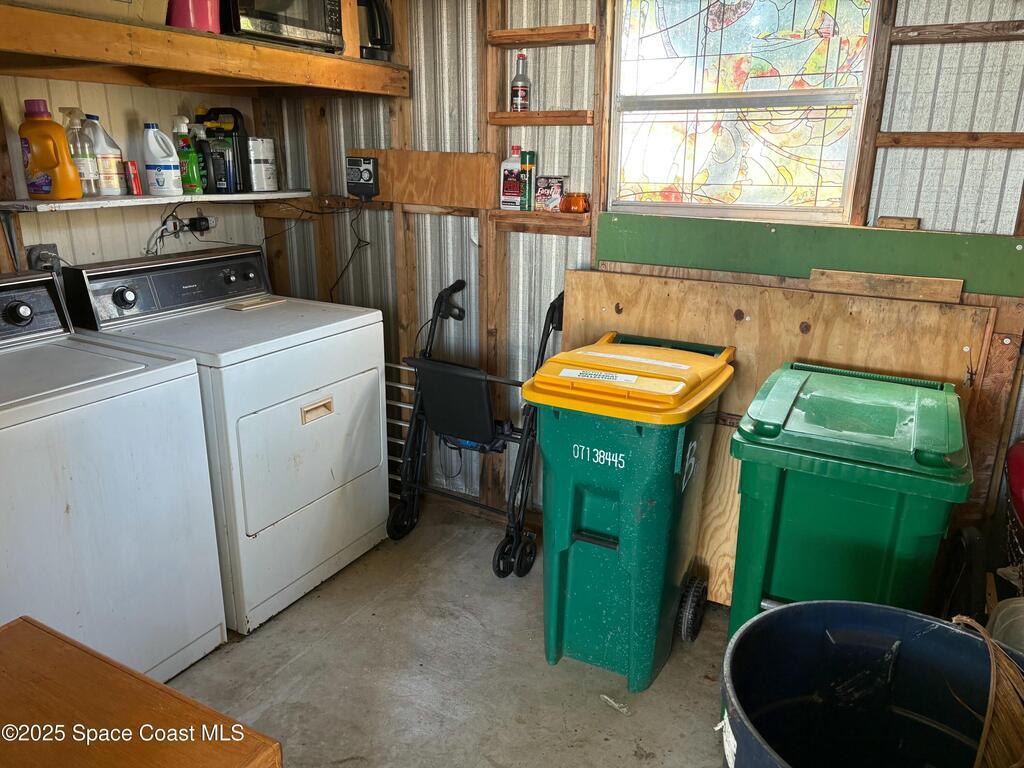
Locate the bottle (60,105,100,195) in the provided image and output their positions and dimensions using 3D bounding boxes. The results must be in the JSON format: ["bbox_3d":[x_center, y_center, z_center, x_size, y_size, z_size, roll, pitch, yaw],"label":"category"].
[{"bbox_3d":[-1.435,-0.766,2.561,0.110,0.286,0.078,-15,23,-42],"label":"bottle"}]

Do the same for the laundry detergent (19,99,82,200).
[{"bbox_3d":[-1.485,-0.752,2.477,0.170,0.312,0.105,2,17,5],"label":"laundry detergent"}]

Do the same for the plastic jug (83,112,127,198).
[{"bbox_3d":[-1.427,-0.797,2.695,0.135,0.267,0.097,-10,20,-32],"label":"plastic jug"}]

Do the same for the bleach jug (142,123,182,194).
[{"bbox_3d":[-1.280,-0.825,2.829,0.122,0.256,0.090,-1,17,-7],"label":"bleach jug"}]

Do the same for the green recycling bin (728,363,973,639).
[{"bbox_3d":[0.874,0.452,2.059,0.500,0.910,0.585,10,19,27],"label":"green recycling bin"}]

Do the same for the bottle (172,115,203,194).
[{"bbox_3d":[-1.224,-0.865,2.909,0.095,0.288,0.060,6,18,17],"label":"bottle"}]

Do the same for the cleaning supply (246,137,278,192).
[{"bbox_3d":[-1.038,-0.916,3.212,0.068,0.217,0.085,10,19,28],"label":"cleaning supply"}]

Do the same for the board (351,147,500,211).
[{"bbox_3d":[-0.354,-0.794,2.966,0.696,0.194,0.020,10,19,28],"label":"board"}]

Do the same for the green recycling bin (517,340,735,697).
[{"bbox_3d":[0.364,0.355,2.329,0.470,0.930,0.580,10,19,27],"label":"green recycling bin"}]

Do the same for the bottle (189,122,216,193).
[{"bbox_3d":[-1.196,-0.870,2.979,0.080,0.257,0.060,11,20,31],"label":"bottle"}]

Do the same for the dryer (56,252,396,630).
[{"bbox_3d":[-0.951,0.126,2.745,0.680,1.100,0.737,10,19,28],"label":"dryer"}]

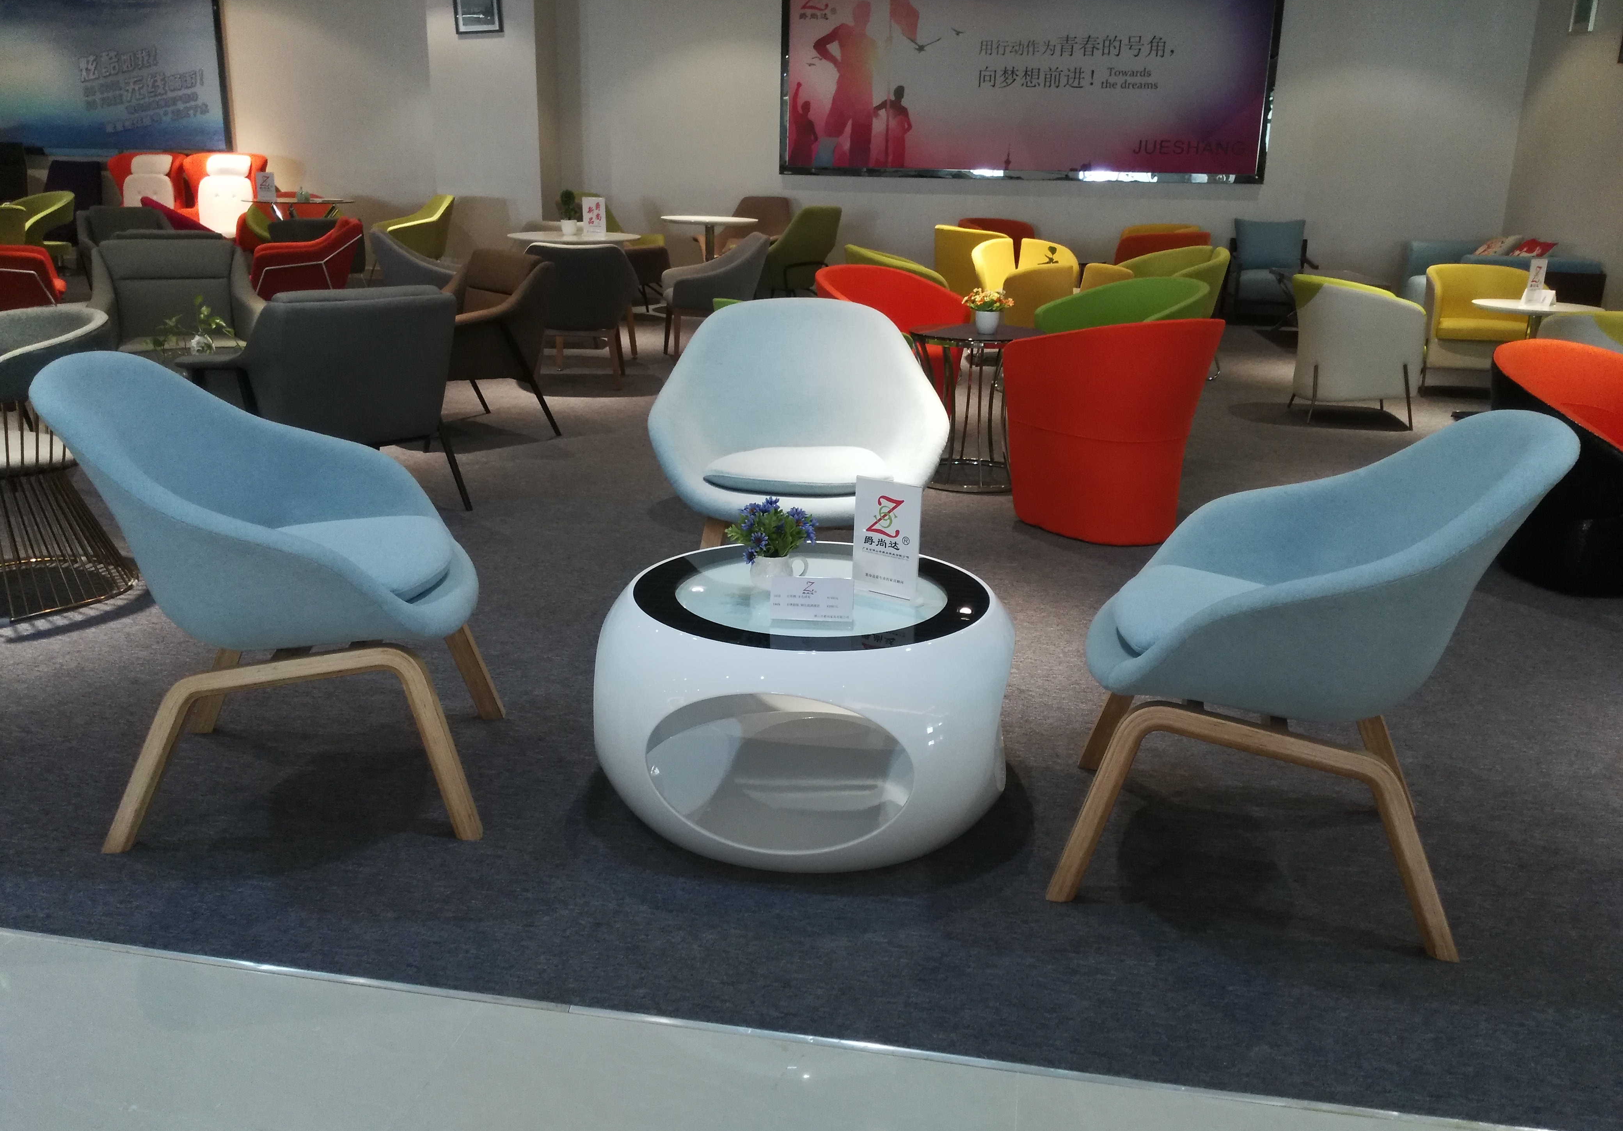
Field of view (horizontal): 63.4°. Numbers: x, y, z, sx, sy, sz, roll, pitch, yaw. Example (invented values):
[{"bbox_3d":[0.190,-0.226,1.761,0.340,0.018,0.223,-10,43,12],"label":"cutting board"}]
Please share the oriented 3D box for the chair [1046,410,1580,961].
[{"bbox_3d":[0.817,0.118,2.194,0.722,0.811,0.784,6,17,15],"label":"chair"}]

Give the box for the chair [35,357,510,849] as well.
[{"bbox_3d":[-0.973,0.022,2.374,0.740,0.810,0.755,-1,17,-8],"label":"chair"}]

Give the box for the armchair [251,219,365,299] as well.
[{"bbox_3d":[-3.284,-1.849,8.563,0.770,0.790,0.720,-5,17,-19],"label":"armchair"}]

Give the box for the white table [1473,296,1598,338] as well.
[{"bbox_3d":[3.700,-1.043,6.778,0.616,0.577,0.616,1,16,0],"label":"white table"}]

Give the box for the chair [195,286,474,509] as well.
[{"bbox_3d":[-1.683,-0.599,4.518,0.700,0.755,0.730,-11,20,-35],"label":"chair"}]

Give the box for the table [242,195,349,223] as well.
[{"bbox_3d":[-4.689,-2.908,12.001,1.000,0.770,1.000,4,17,9],"label":"table"}]

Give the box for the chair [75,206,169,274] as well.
[{"bbox_3d":[-5.021,-2.215,9.602,0.720,0.780,0.720,-9,19,-32],"label":"chair"}]

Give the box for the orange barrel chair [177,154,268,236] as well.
[{"bbox_3d":[-5.195,-3.032,11.717,0.780,1.190,0.800,-5,18,-20],"label":"orange barrel chair"}]

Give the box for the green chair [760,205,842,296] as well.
[{"bbox_3d":[-0.111,-2.261,9.968,0.720,0.900,0.680,17,22,42],"label":"green chair"}]

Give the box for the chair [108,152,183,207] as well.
[{"bbox_3d":[-6.658,-3.514,13.253,0.694,1.221,0.717,-3,17,-14],"label":"chair"}]

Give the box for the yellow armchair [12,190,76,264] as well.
[{"bbox_3d":[-7.489,-3.220,12.764,0.700,0.790,0.660,6,17,14],"label":"yellow armchair"}]

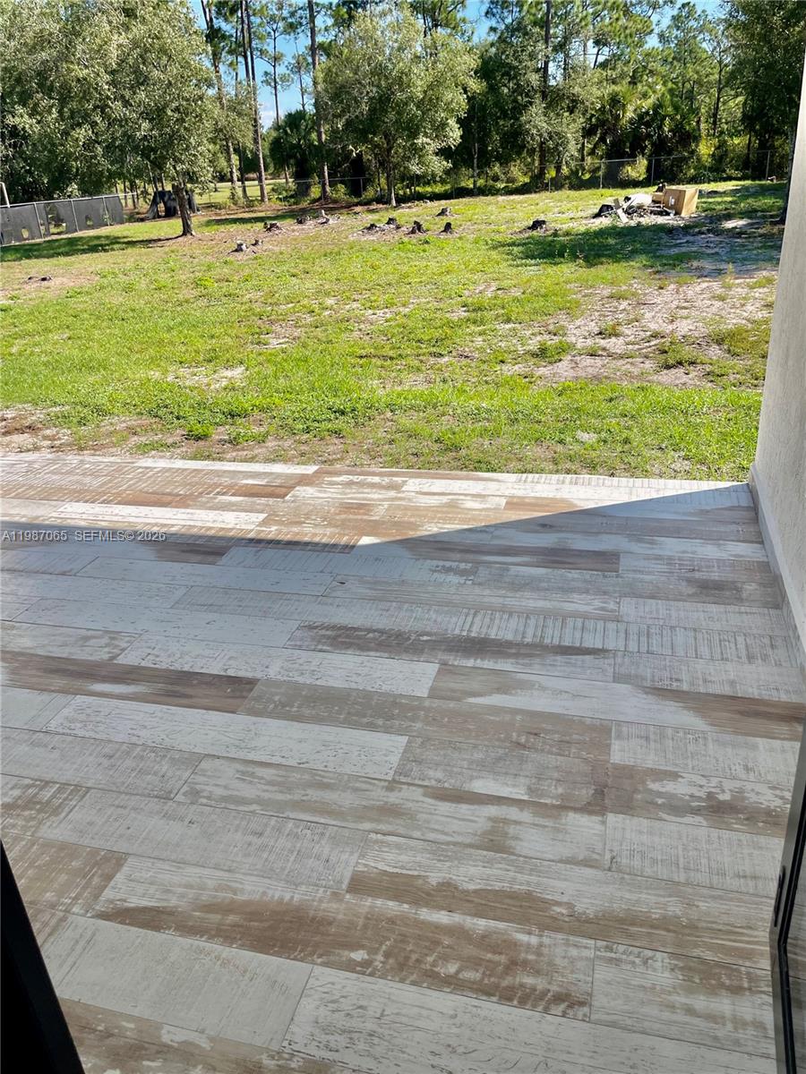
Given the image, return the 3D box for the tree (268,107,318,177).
[{"bbox_3d":[-6.877,-24.489,51.015,3.280,4.710,3.280,-6,25,-5],"label":"tree"}]

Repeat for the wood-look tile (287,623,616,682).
[{"bbox_3d":[0.157,0.418,2.957,1.200,0.010,0.200,3,26,16],"label":"wood-look tile"}]

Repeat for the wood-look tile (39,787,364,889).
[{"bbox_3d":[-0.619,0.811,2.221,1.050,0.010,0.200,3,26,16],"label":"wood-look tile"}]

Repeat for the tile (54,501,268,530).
[{"bbox_3d":[-1.312,-0.110,4.316,1.200,0.010,0.200,3,26,16],"label":"tile"}]

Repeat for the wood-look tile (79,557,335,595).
[{"bbox_3d":[-0.894,0.179,3.629,1.200,0.010,0.200,3,26,16],"label":"wood-look tile"}]

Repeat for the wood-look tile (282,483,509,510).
[{"bbox_3d":[-0.046,-0.209,4.345,1.200,0.010,0.200,3,26,16],"label":"wood-look tile"}]

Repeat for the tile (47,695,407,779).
[{"bbox_3d":[-0.584,0.637,2.592,1.200,0.010,0.200,3,26,16],"label":"tile"}]

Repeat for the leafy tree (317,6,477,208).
[{"bbox_3d":[-0.255,-18.690,35.393,6.750,7.680,6.550,-3,25,1],"label":"leafy tree"}]

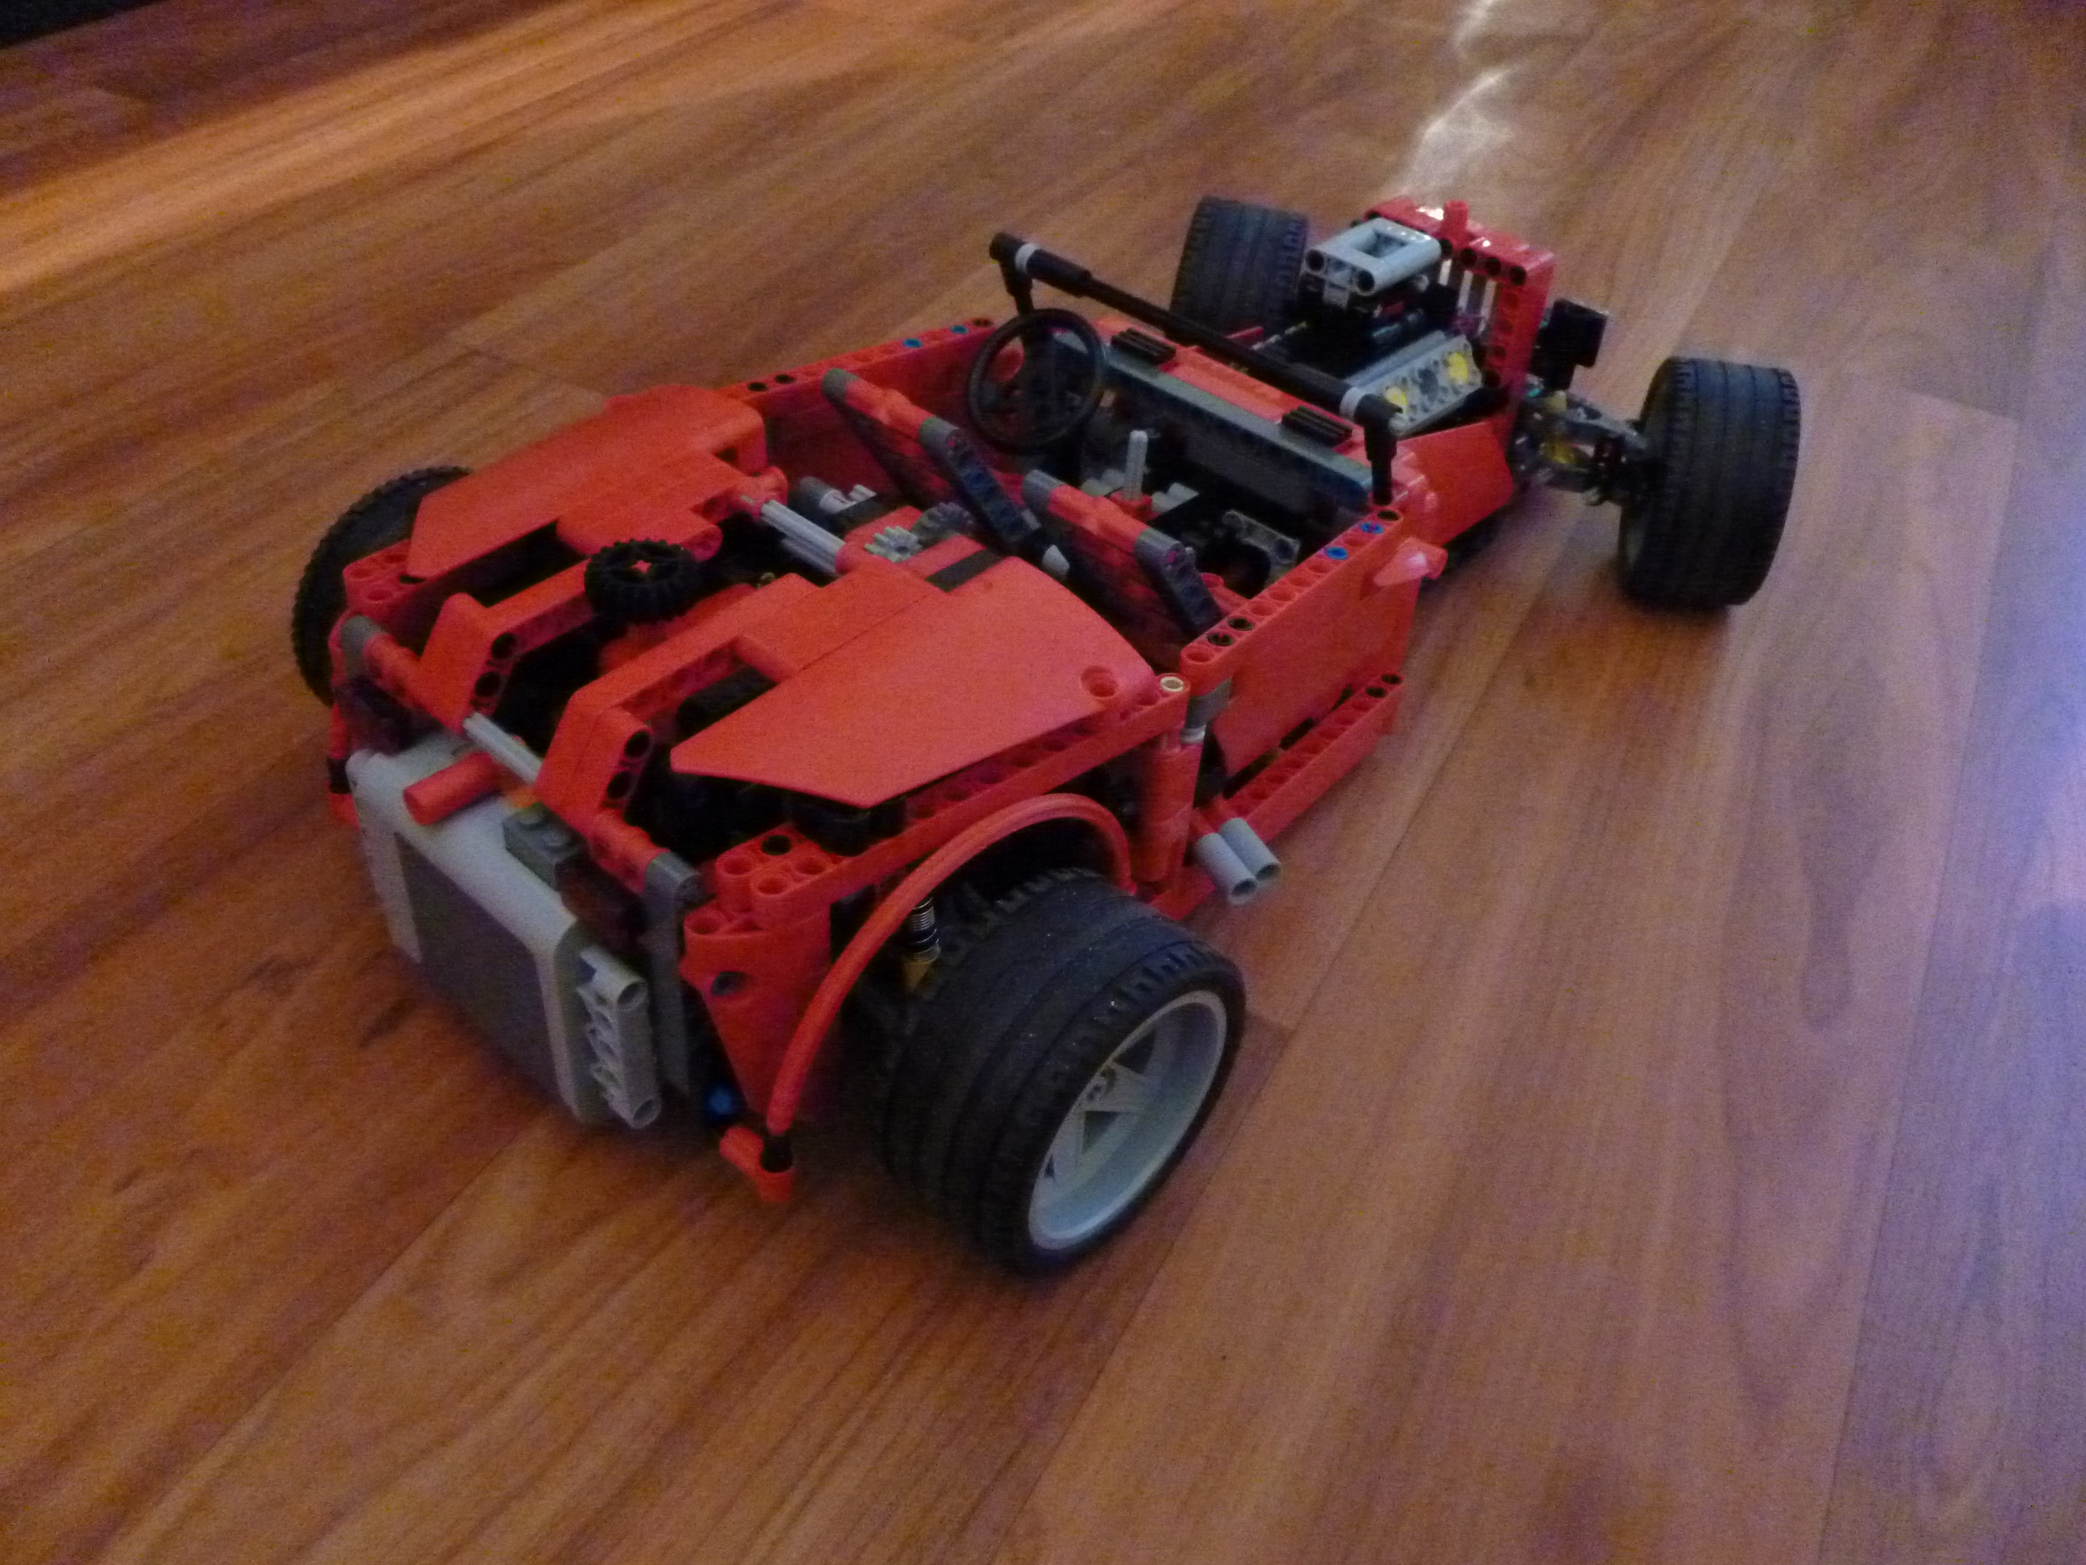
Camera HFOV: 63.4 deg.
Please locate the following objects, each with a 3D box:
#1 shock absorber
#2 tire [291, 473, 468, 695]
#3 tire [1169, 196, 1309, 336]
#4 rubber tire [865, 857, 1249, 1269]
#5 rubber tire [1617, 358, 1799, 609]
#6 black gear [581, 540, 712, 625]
[{"bbox_3d":[-0.024,0.023,0.311,0.009,0.047,0.009,22,42,38],"label":"shock absorber"},{"bbox_3d":[-0.142,-0.038,0.411,0.036,0.068,0.068,32,48,29],"label":"tire"},{"bbox_3d":[0.065,-0.162,0.576,0.036,0.068,0.068,13,41,6],"label":"tire"},{"bbox_3d":[0.004,0.054,0.314,0.036,0.068,0.068,33,48,30],"label":"rubber tire"},{"bbox_3d":[0.195,-0.088,0.496,0.036,0.068,0.068,9,40,10],"label":"rubber tire"},{"bbox_3d":[-0.074,-0.037,0.314,0.022,0.008,0.022,3,39,-2],"label":"black gear"}]

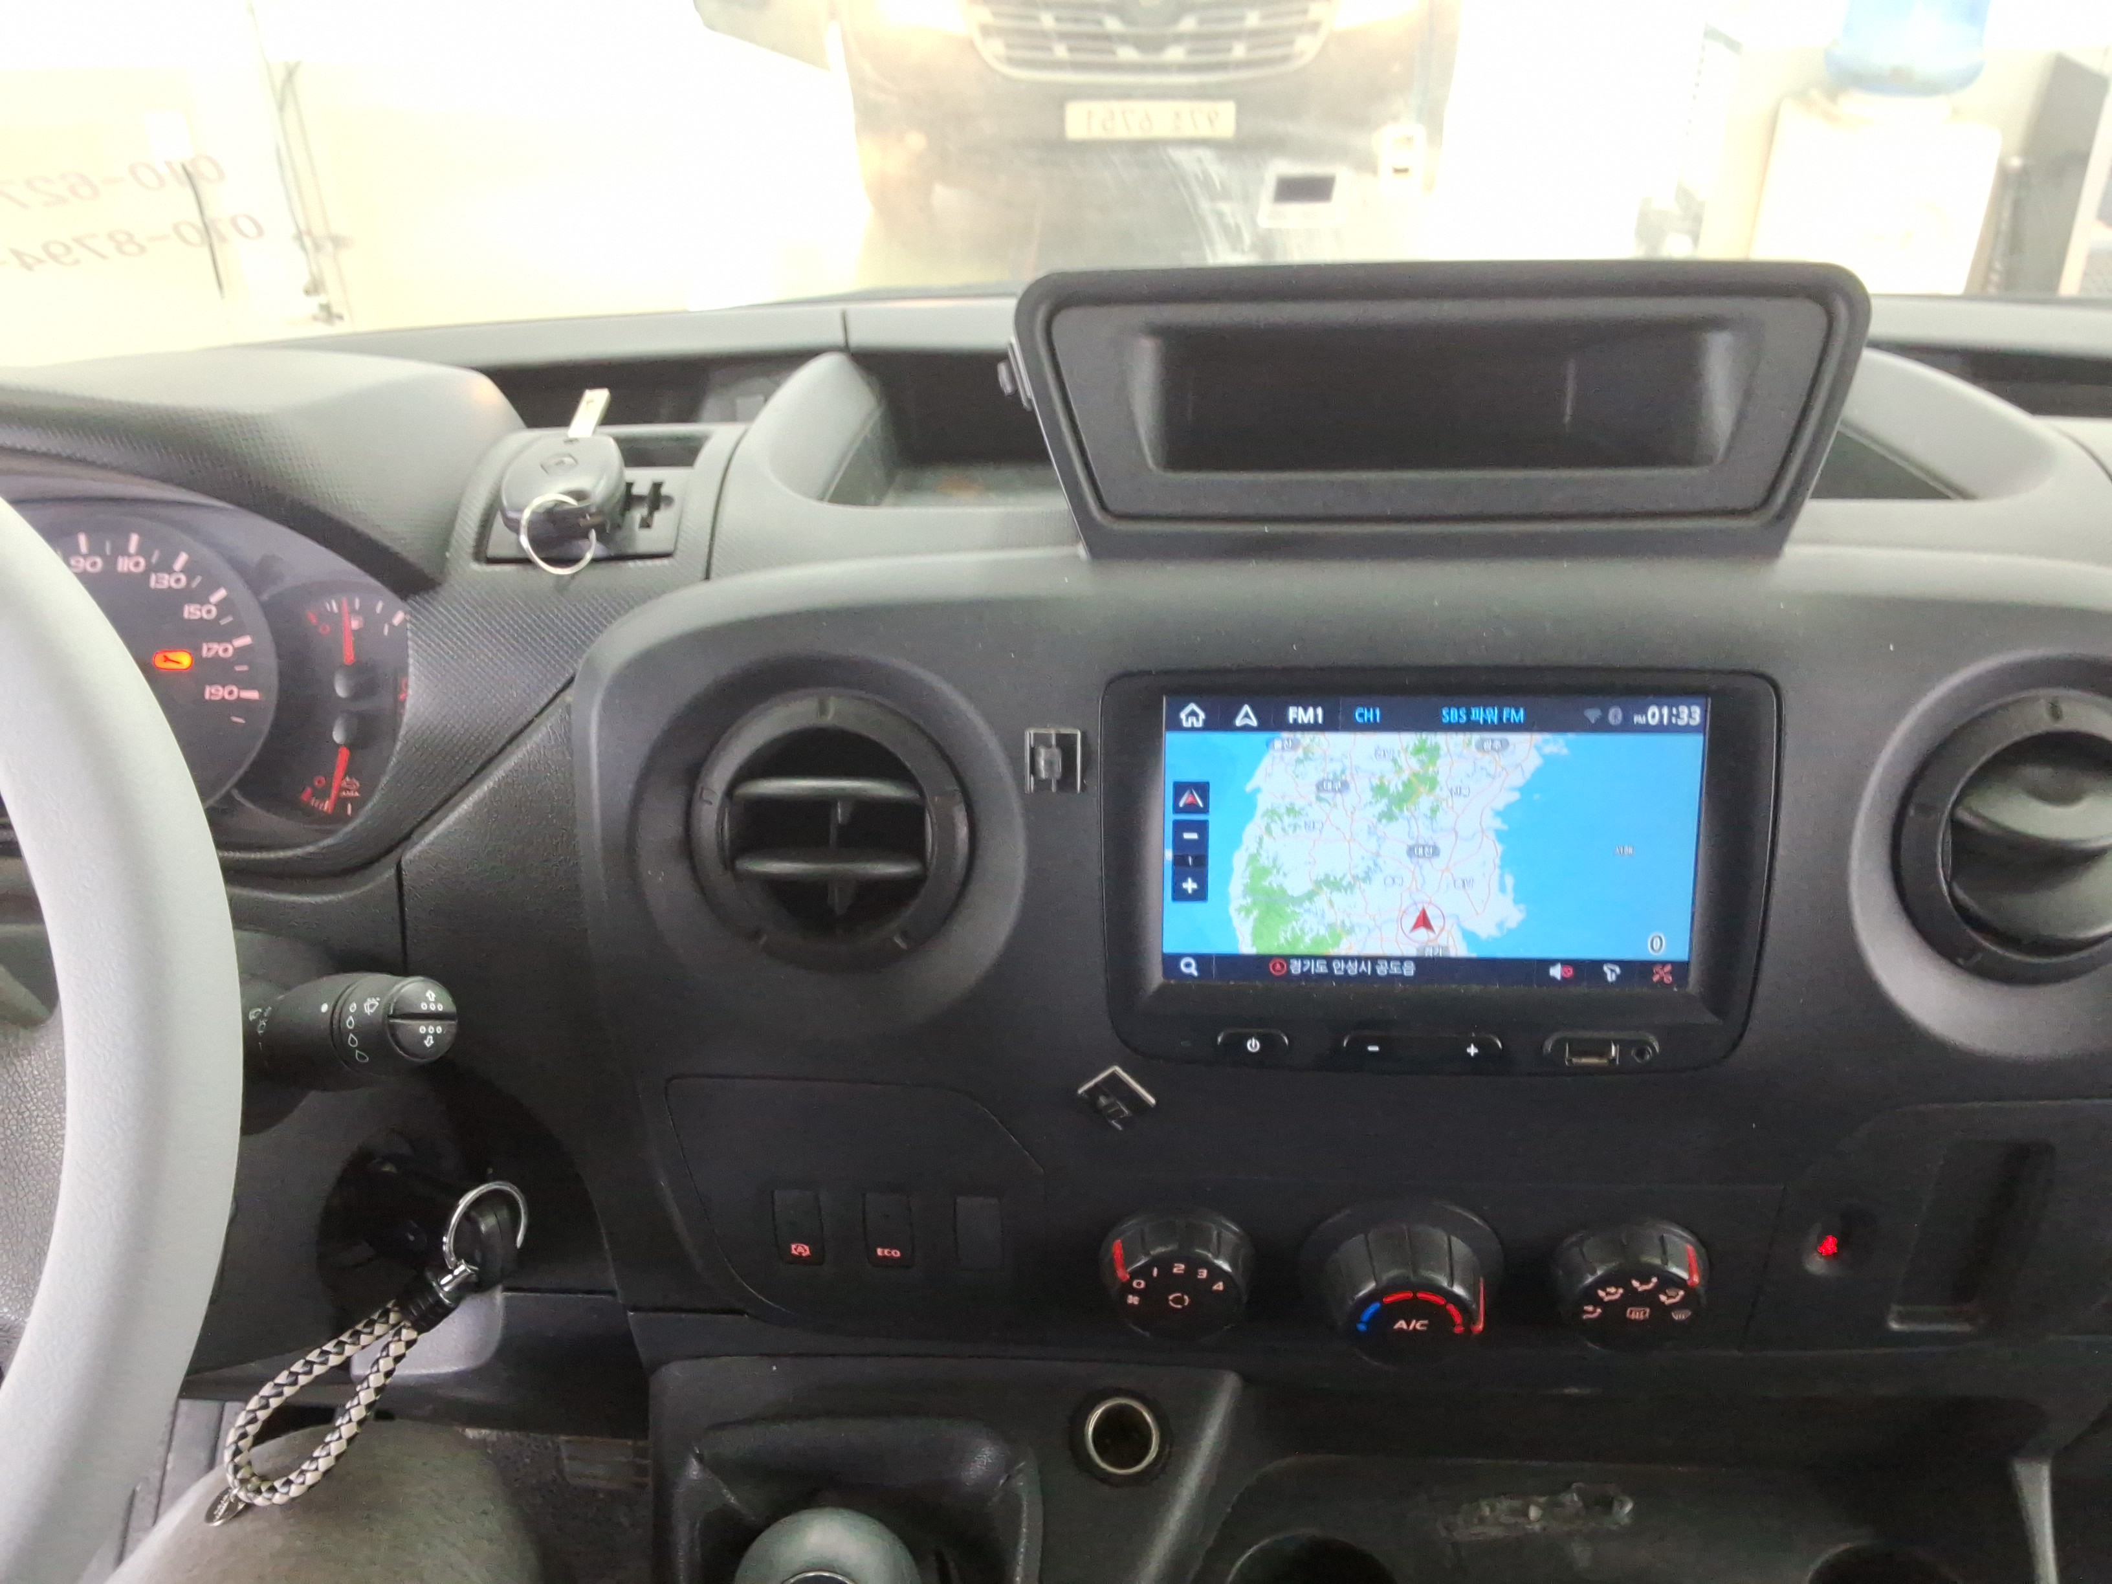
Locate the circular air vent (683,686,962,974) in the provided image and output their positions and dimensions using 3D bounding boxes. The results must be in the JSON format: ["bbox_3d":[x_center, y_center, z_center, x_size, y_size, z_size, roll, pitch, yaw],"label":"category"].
[{"bbox_3d":[-0.066,0.010,0.519,0.083,0.083,0.035,1,8,3],"label":"circular air vent"}]

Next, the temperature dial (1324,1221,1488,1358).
[{"bbox_3d":[0.107,0.153,0.525,0.049,0.049,0.023,1,26,3],"label":"temperature dial"}]

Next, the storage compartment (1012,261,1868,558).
[{"bbox_3d":[0.111,-0.120,0.542,0.241,0.083,0.100,1,12,3],"label":"storage compartment"}]

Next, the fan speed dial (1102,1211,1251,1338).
[{"bbox_3d":[0.037,0.150,0.530,0.045,0.045,0.019,1,26,3],"label":"fan speed dial"}]

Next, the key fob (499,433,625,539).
[{"bbox_3d":[-0.167,-0.104,0.580,0.037,0.015,0.052,0,38,2],"label":"key fob"}]

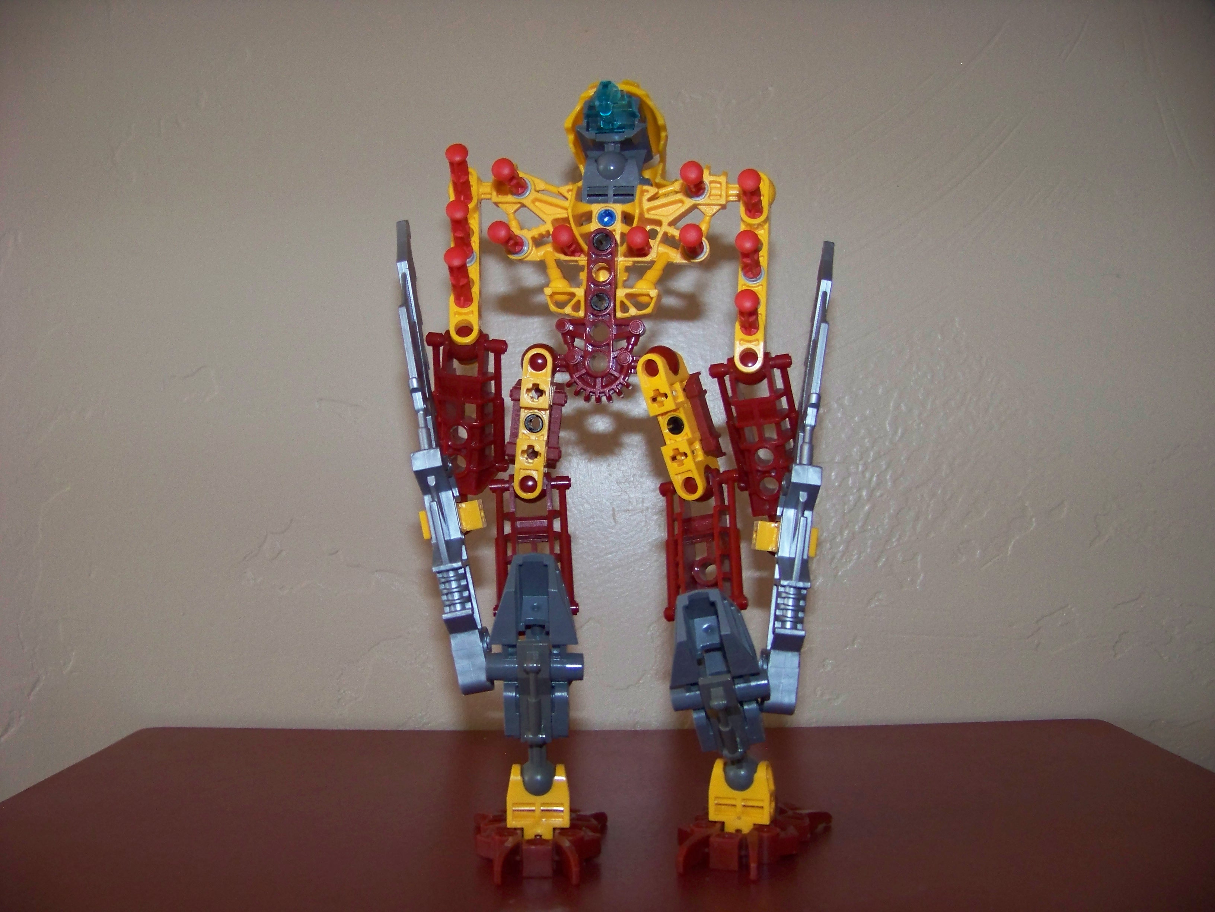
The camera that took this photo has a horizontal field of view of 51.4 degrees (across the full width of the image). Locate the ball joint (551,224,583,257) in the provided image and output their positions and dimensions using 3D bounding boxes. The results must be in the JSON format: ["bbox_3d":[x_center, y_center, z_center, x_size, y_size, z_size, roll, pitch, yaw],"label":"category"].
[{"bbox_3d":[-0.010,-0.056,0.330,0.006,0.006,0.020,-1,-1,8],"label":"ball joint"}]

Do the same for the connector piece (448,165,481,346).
[{"bbox_3d":[-0.039,-0.052,0.351,0.008,0.056,0.013,-4,-25,0],"label":"connector piece"}]

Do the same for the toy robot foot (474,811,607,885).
[{"bbox_3d":[-0.017,0.100,0.328,0.034,0.009,0.039,0,-1,0],"label":"toy robot foot"}]

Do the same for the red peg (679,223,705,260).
[{"bbox_3d":[0.022,-0.056,0.330,0.006,0.006,0.020,-1,-1,8],"label":"red peg"}]

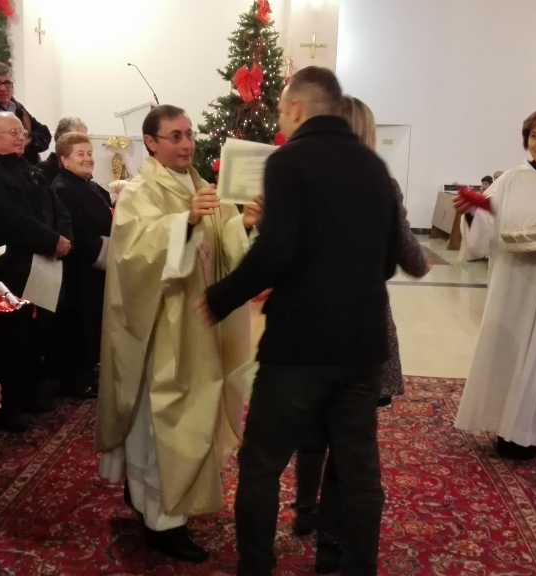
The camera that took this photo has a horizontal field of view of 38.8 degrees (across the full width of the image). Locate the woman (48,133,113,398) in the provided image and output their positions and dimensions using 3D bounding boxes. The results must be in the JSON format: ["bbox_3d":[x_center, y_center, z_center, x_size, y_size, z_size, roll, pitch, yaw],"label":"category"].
[{"bbox_3d":[-1.123,-0.132,4.546,0.370,1.560,0.490,10,13,40],"label":"woman"}]

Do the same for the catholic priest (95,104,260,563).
[{"bbox_3d":[-0.350,0.144,2.798,0.580,1.640,0.620,8,12,36],"label":"catholic priest"}]

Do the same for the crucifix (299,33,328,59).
[{"bbox_3d":[0.774,-4.137,12.972,0.480,0.460,0.040,2,10,0],"label":"crucifix"}]

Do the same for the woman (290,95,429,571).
[{"bbox_3d":[0.320,0.166,2.700,0.490,1.660,0.430,-4,11,-27],"label":"woman"}]

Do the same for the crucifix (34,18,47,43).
[{"bbox_3d":[-2.606,-2.935,8.700,0.035,0.285,0.300,2,10,2],"label":"crucifix"}]

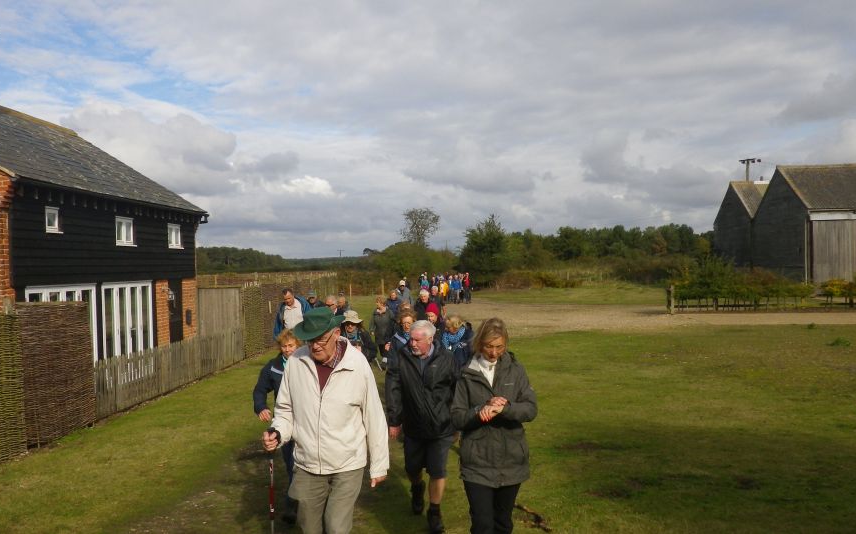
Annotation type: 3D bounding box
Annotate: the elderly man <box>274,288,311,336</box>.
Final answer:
[{"bbox_3d":[-1.990,1.220,10.400,0.580,1.780,0.420,0,0,-6],"label":"elderly man"}]

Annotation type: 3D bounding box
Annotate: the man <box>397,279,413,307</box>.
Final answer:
[{"bbox_3d":[-0.570,1.220,18.300,0.520,1.750,0.380,0,0,-3],"label":"man"}]

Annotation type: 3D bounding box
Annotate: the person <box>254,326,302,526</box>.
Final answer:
[{"bbox_3d":[-1.140,1.300,5.800,0.560,1.610,0.420,0,0,-5],"label":"person"}]

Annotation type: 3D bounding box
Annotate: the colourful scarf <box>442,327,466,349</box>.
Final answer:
[{"bbox_3d":[0.290,0.790,7.800,0.270,0.250,0.240,0,0,11],"label":"colourful scarf"}]

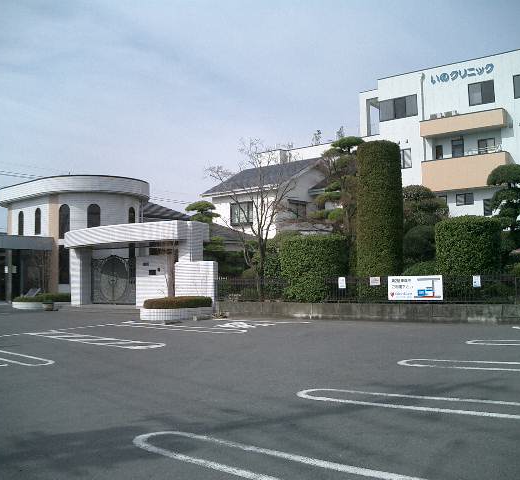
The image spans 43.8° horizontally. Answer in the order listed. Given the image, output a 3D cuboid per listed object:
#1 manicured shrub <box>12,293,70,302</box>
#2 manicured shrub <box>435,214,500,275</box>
[{"bbox_3d":[-8.403,2.241,25.000,2.350,0.420,1.400,-2,-3,23],"label":"manicured shrub"},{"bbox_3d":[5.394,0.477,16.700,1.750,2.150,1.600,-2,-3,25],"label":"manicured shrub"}]

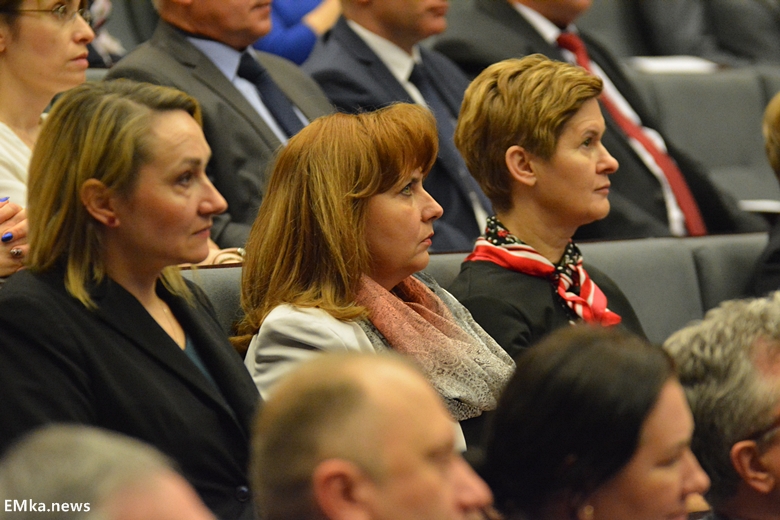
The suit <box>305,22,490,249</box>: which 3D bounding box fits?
[{"bbox_3d":[0.080,-0.105,8.200,0.390,0.620,0.500,-7,-2,32],"label":"suit"}]

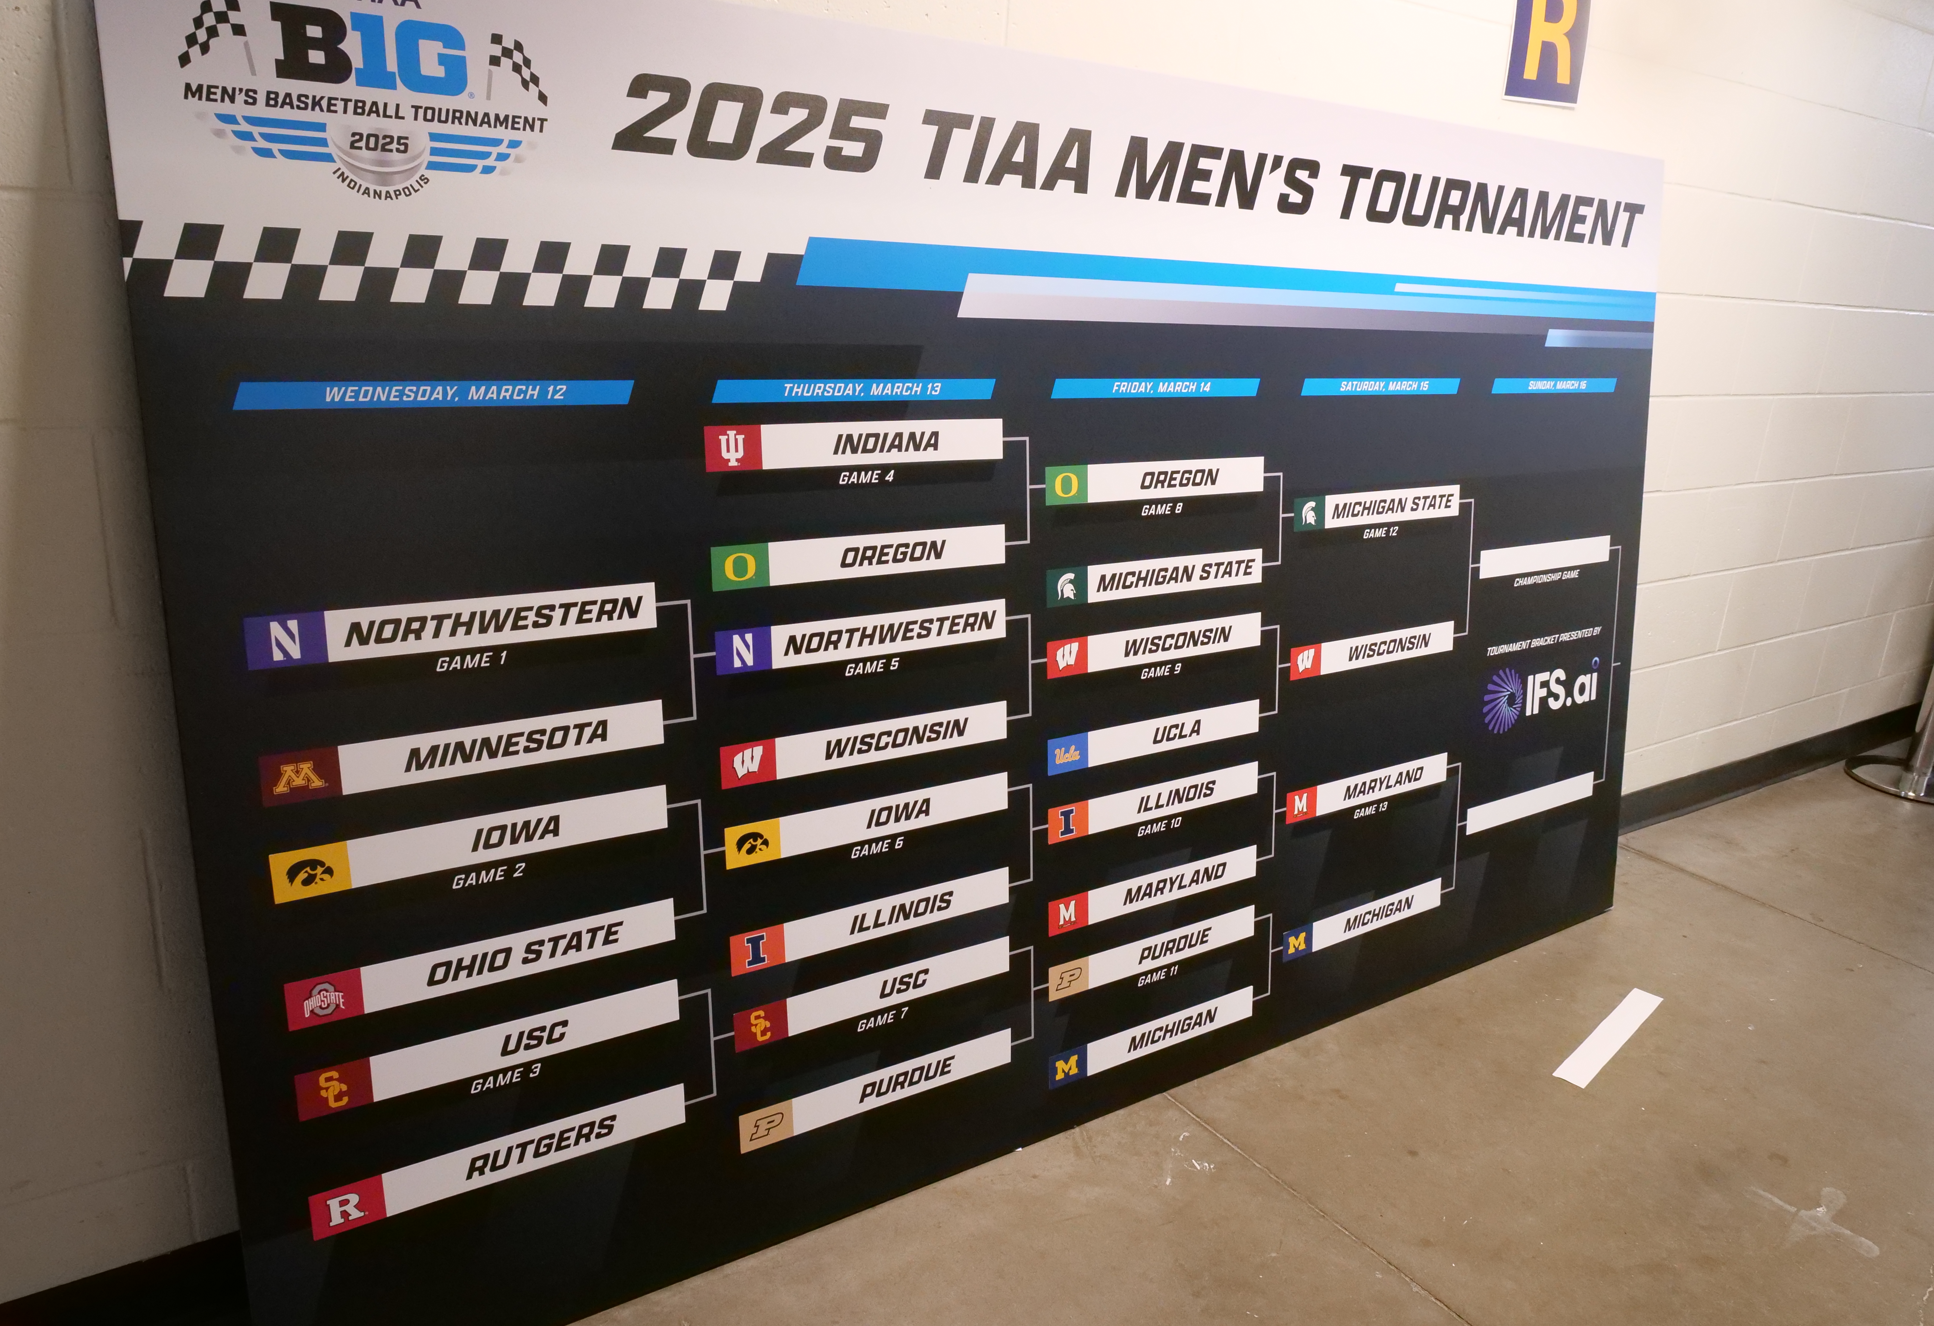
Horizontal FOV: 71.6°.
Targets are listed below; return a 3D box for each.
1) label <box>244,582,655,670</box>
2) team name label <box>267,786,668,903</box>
[{"bbox_3d":[-0.517,-0.041,1.389,0.409,0.051,0.007,-8,12,-33],"label":"label"},{"bbox_3d":[-0.513,0.189,1.429,0.409,0.051,0.007,-8,13,-34],"label":"team name label"}]

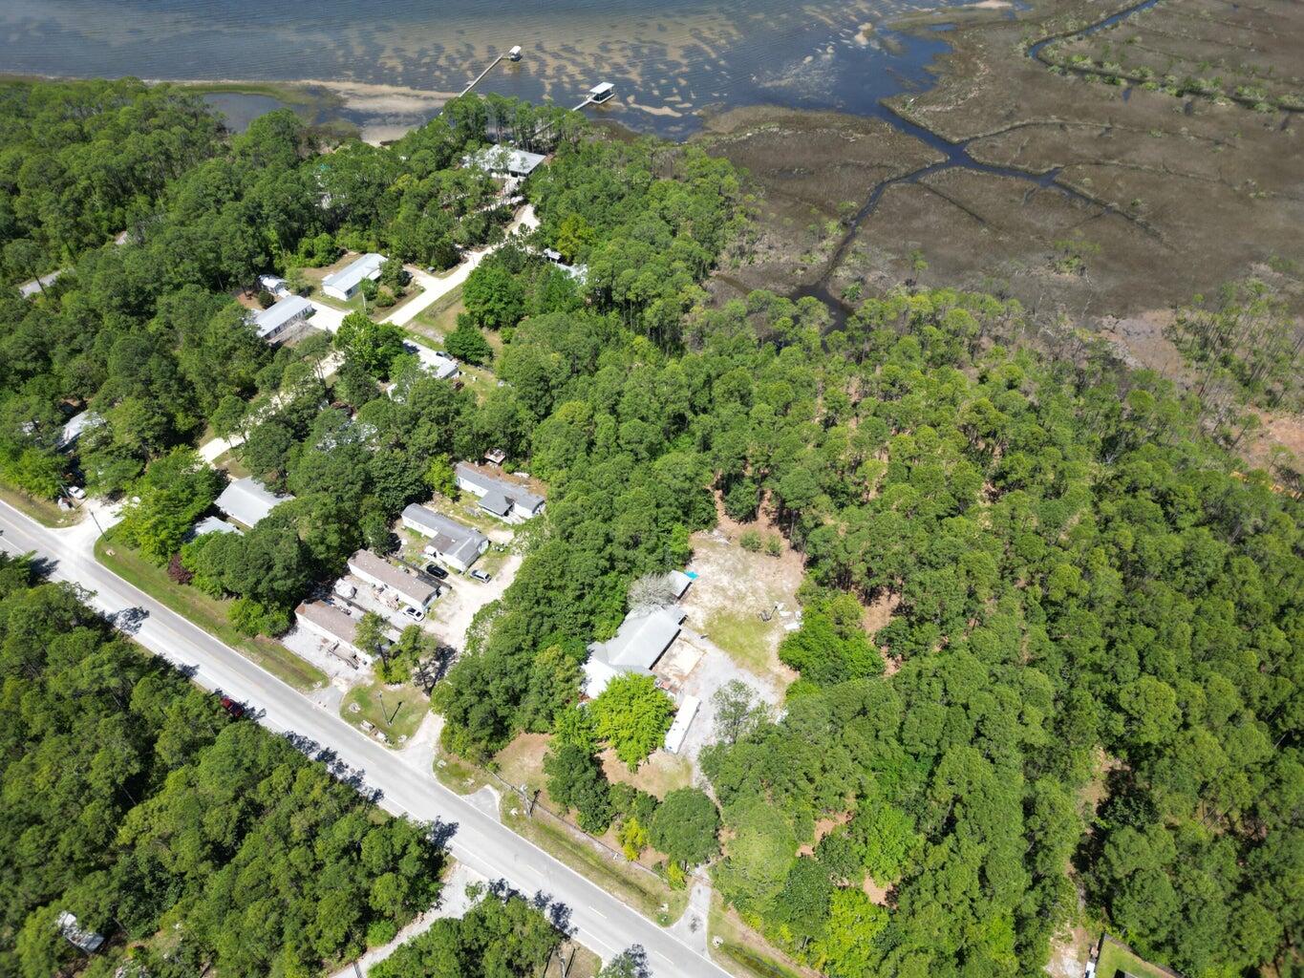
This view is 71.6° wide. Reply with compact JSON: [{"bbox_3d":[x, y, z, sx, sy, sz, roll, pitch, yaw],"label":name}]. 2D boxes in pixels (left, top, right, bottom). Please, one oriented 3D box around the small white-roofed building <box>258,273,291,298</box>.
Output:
[{"bbox_3d":[-115.780,-62.900,277.190,7.400,3.100,4.800,22,47,22],"label":"small white-roofed building"}]

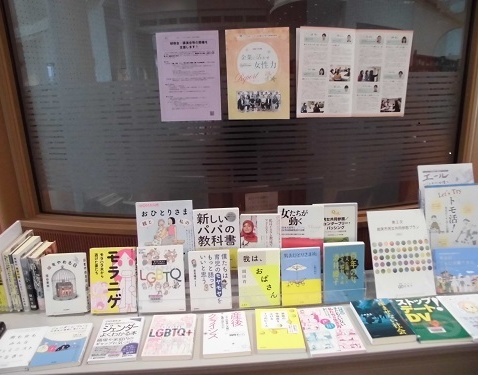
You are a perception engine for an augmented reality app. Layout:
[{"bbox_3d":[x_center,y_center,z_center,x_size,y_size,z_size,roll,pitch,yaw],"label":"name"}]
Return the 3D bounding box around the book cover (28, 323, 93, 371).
[{"bbox_3d":[-0.495,0.447,1.062,0.130,0.012,0.172,-4,16,-8],"label":"book cover"}]

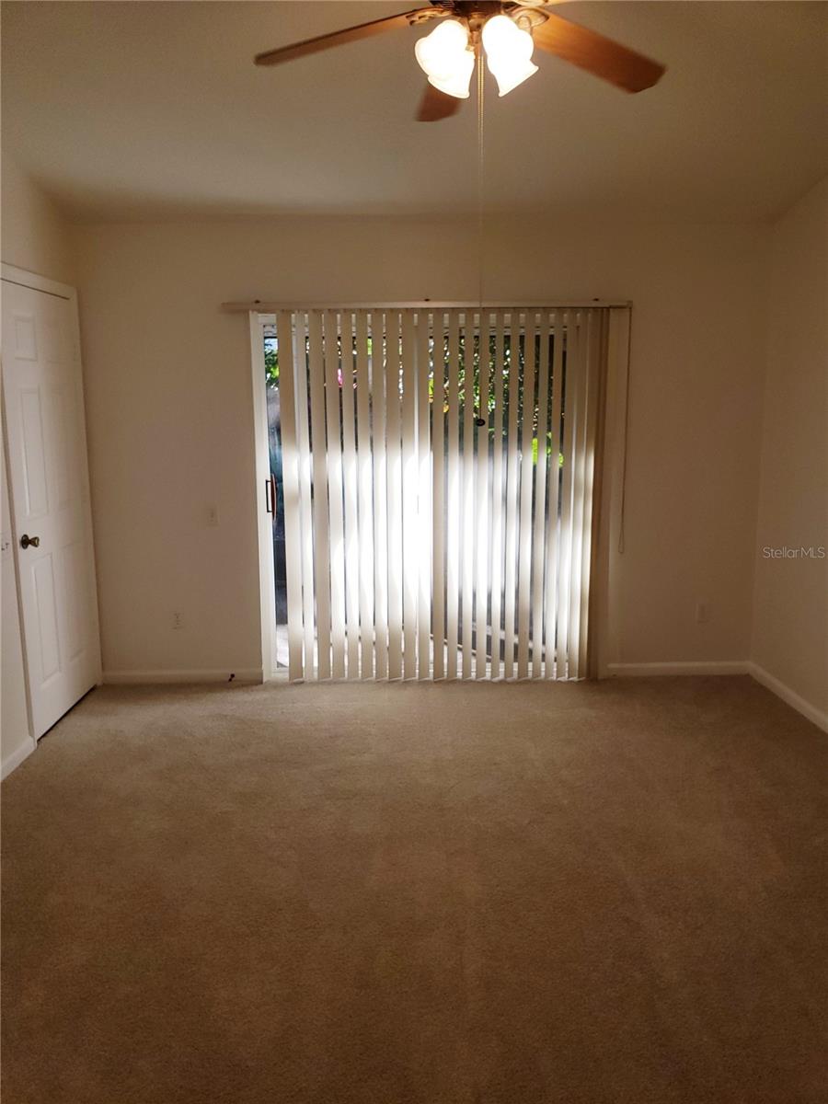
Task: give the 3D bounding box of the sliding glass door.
[{"bbox_3d":[0.124,-0.274,4.451,1.847,2.003,0.120,-1,10,-1],"label":"sliding glass door"}]

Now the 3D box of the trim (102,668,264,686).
[{"bbox_3d":[-1.280,0.690,4.578,0.888,0.080,0.016,-1,10,-1],"label":"trim"}]

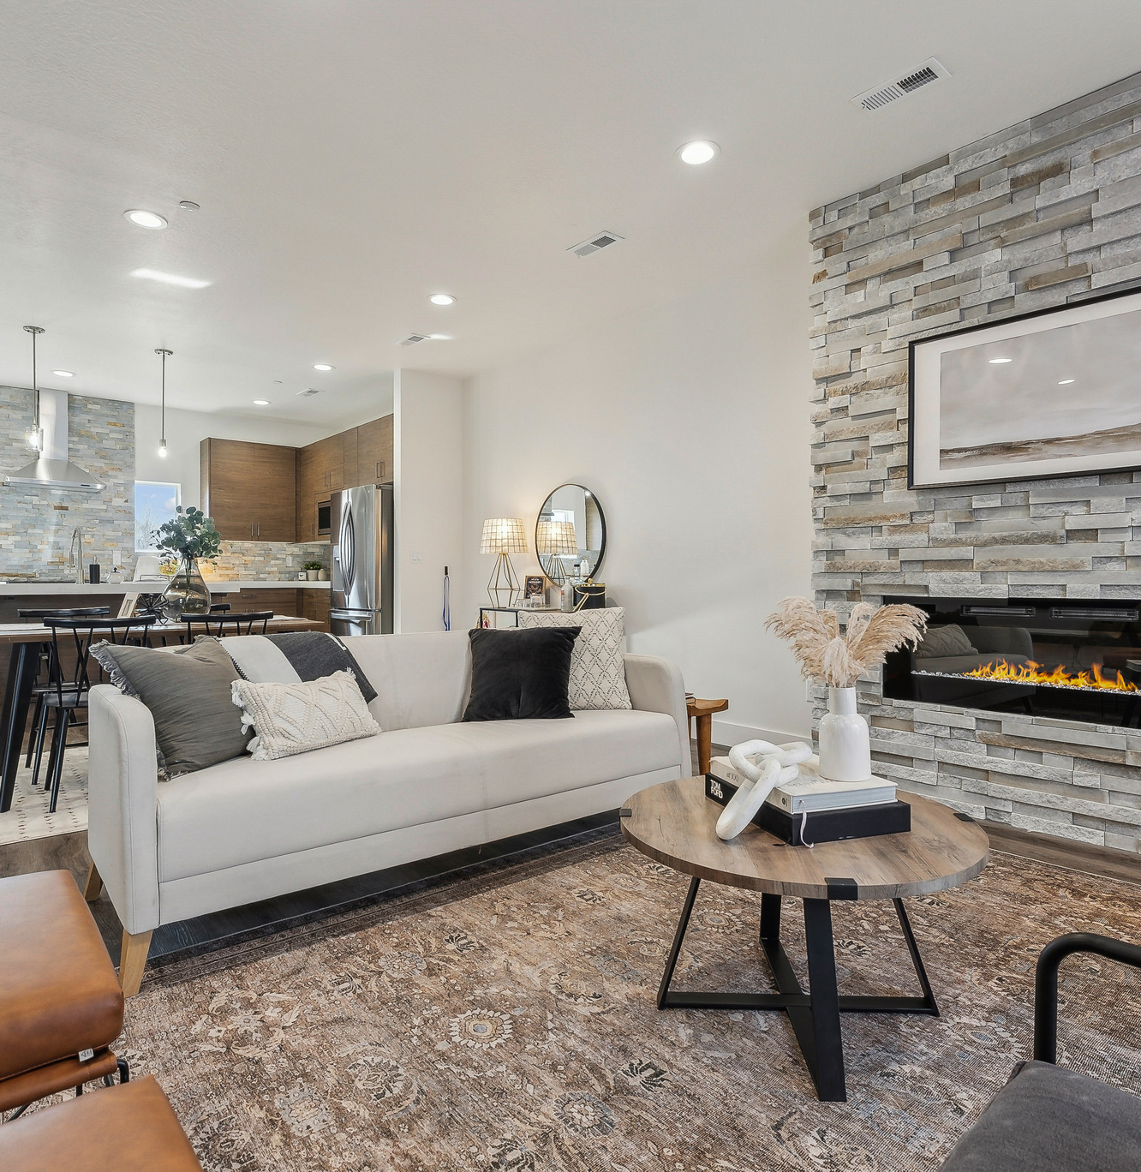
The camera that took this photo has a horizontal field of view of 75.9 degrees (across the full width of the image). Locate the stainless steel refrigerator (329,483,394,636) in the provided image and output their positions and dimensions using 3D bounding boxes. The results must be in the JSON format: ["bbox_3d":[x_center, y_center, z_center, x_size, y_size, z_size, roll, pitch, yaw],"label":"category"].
[{"bbox_3d":[-1.726,0.014,6.884,0.760,1.780,0.920,0,0,-40],"label":"stainless steel refrigerator"}]

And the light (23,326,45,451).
[{"bbox_3d":[-3.846,-1.398,5.254,0.130,0.888,0.130,0,0,-39],"label":"light"}]

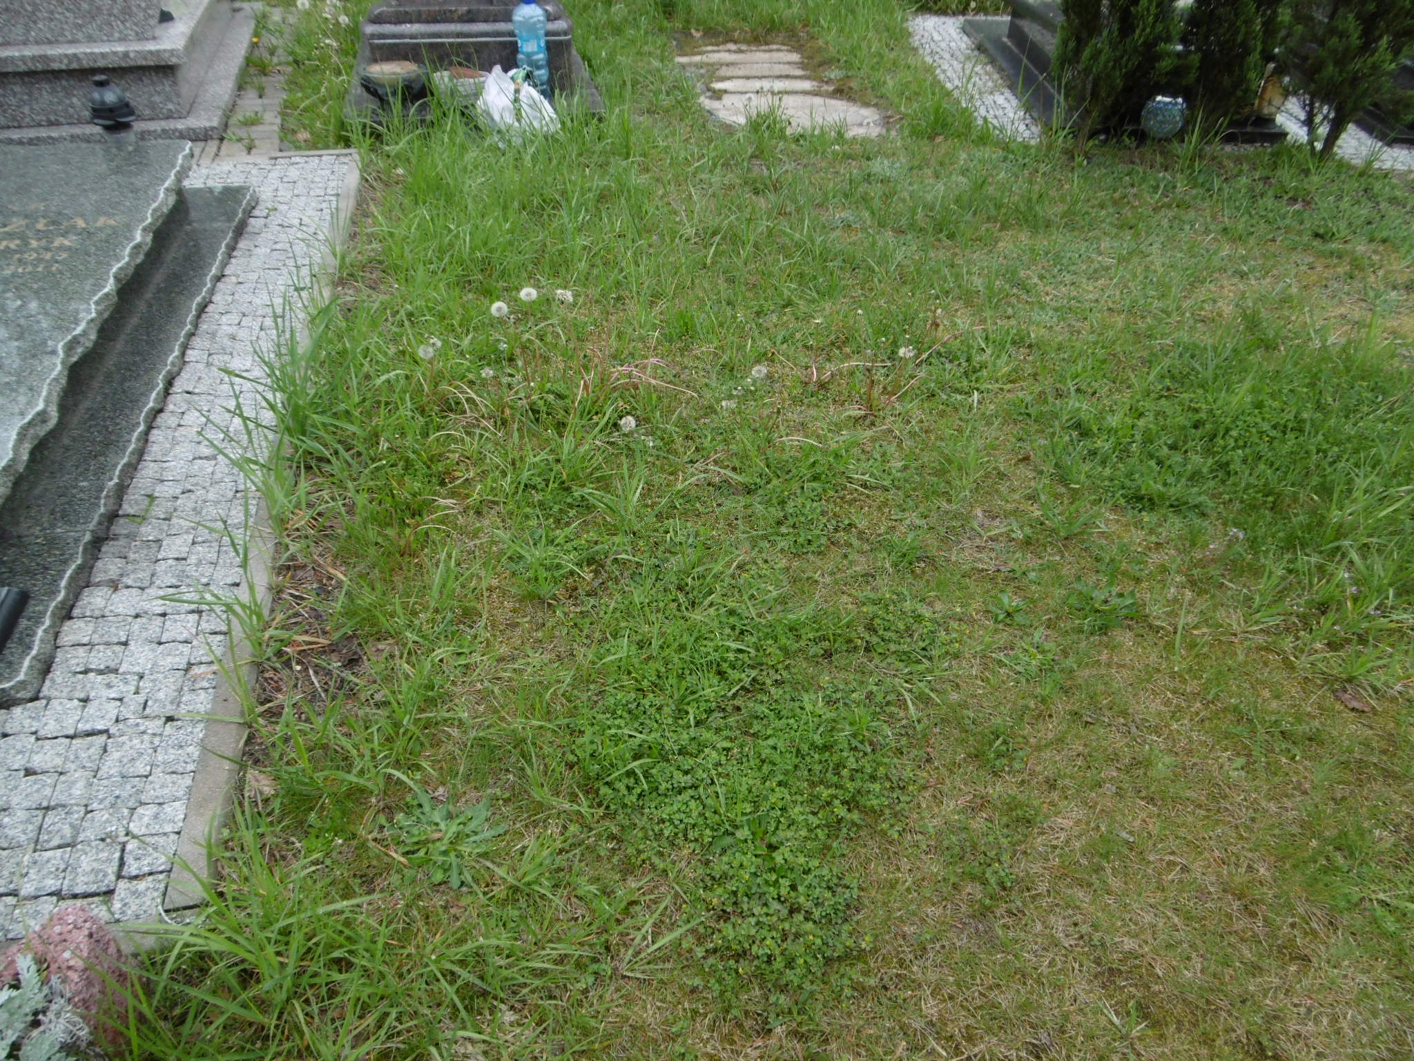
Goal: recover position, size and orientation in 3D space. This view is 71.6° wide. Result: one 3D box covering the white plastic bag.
[{"bbox_3d":[-0.528,-1.189,2.740,0.215,0.195,0.190,-5,43,-7],"label":"white plastic bag"}]

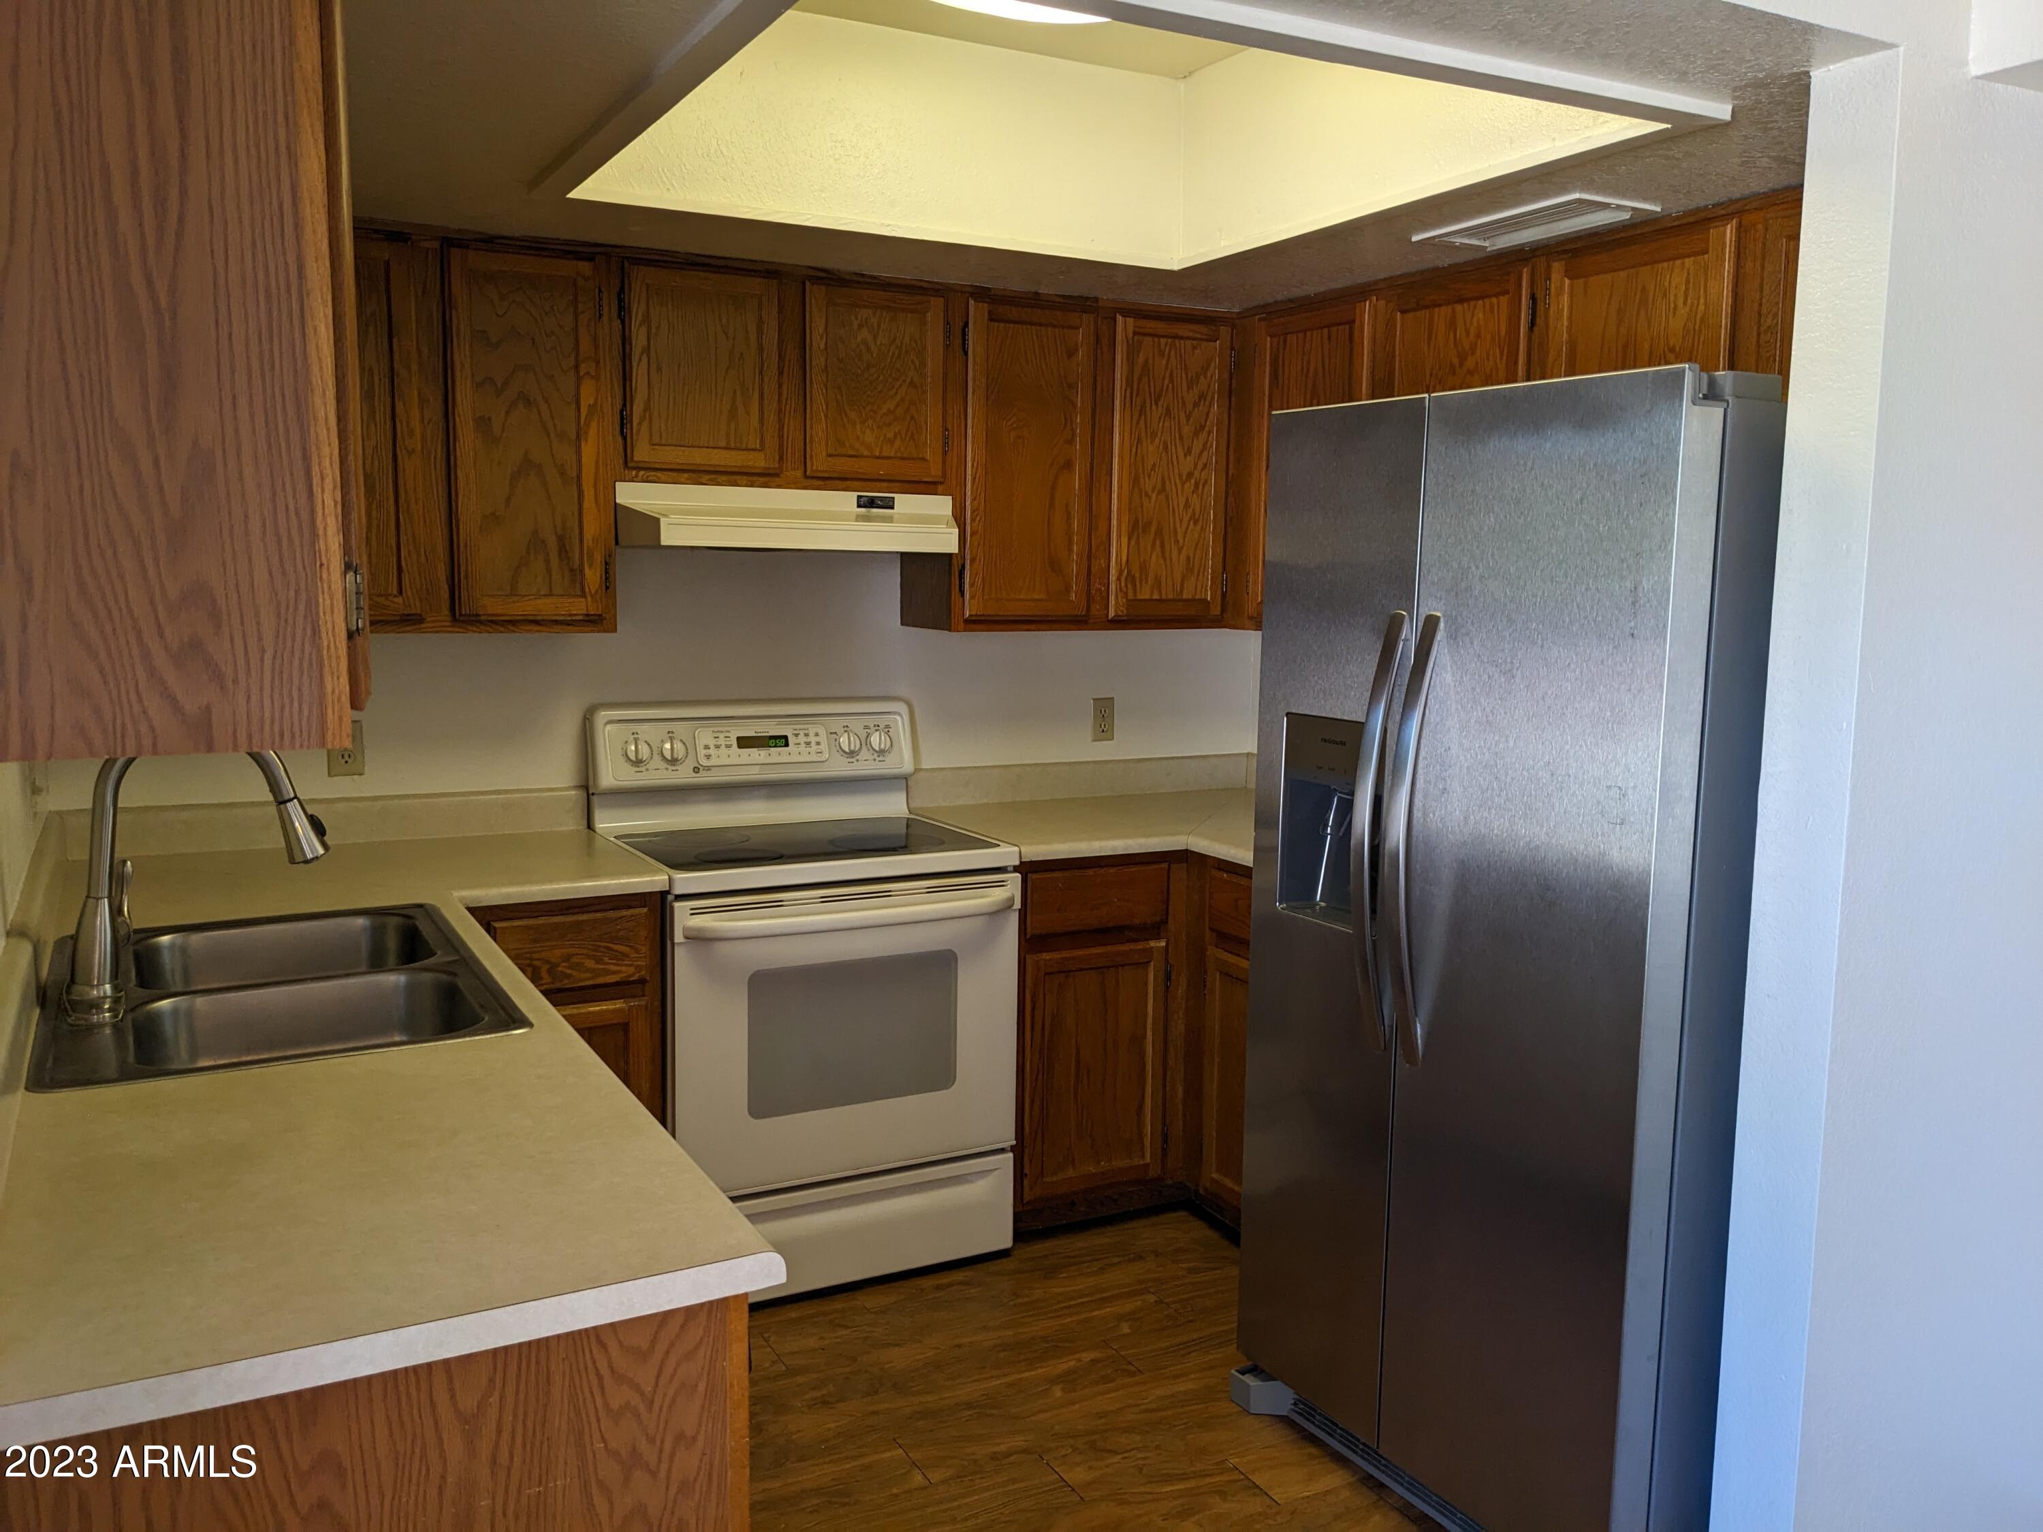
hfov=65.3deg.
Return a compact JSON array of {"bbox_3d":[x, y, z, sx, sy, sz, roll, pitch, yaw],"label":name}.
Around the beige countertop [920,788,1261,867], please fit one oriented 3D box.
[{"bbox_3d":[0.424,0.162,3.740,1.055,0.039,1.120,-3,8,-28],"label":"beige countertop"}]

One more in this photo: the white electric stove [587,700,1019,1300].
[{"bbox_3d":[-0.477,0.477,3.519,0.765,1.190,0.695,-3,8,-28],"label":"white electric stove"}]

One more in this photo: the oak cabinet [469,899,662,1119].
[{"bbox_3d":[-1.014,0.647,3.324,0.380,0.866,0.615,-3,8,-28],"label":"oak cabinet"}]

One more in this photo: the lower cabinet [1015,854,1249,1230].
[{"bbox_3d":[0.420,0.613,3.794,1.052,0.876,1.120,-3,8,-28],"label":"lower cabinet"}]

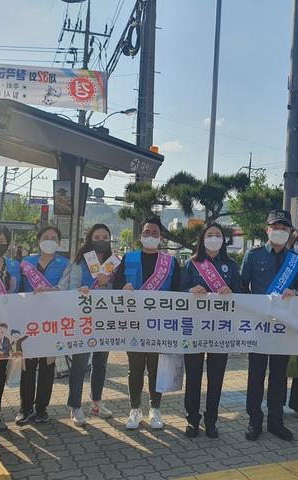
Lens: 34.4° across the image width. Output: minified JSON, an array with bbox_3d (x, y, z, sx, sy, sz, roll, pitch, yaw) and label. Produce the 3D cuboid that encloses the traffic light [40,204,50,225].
[{"bbox_3d":[-5.060,-1.168,23.500,0.360,1.030,0.320,3,0,-22],"label":"traffic light"}]

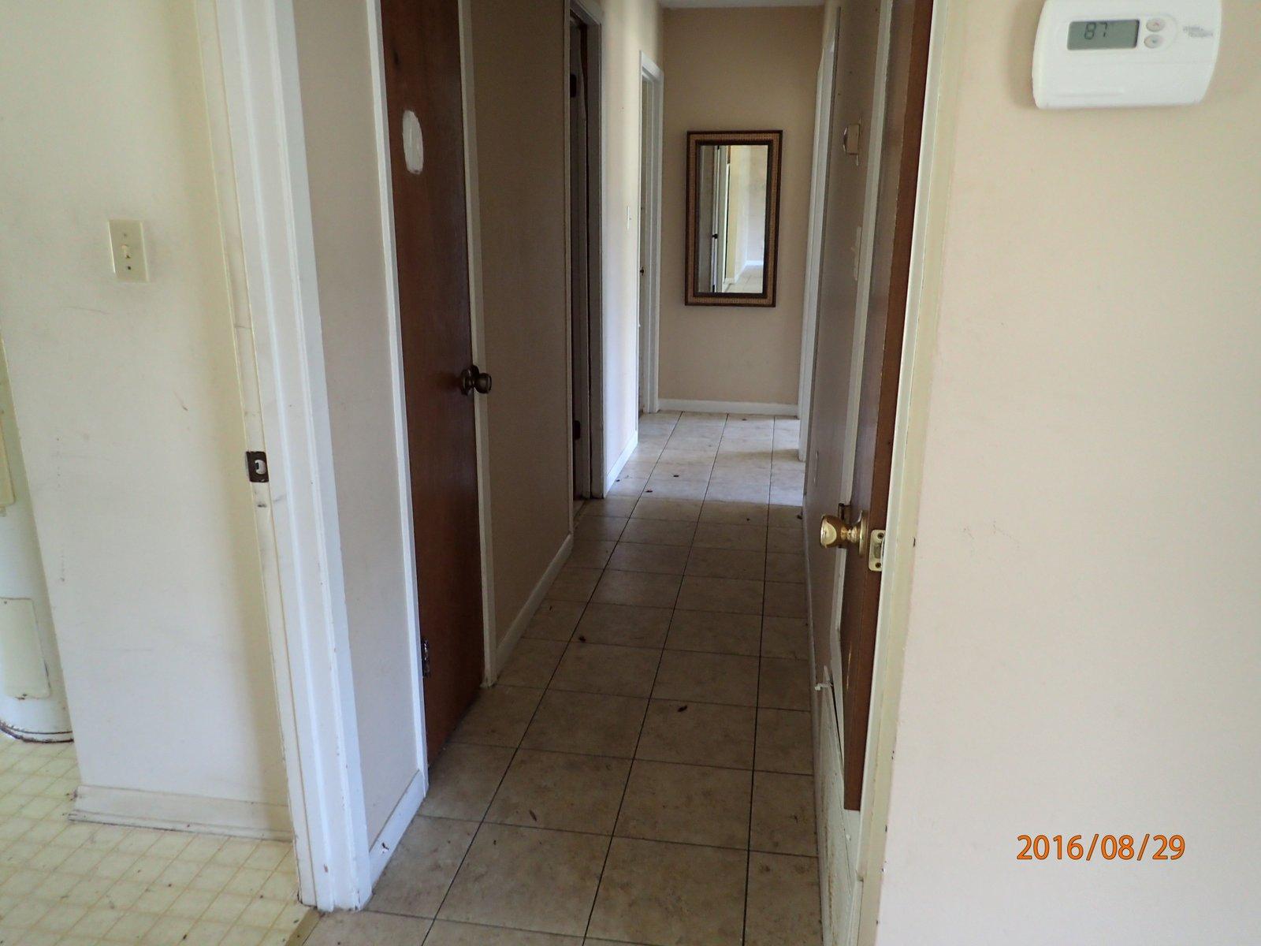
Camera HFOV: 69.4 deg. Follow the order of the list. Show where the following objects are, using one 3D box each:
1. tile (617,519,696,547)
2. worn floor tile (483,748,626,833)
[{"bbox_3d":[0.125,0.261,3.937,0.303,0.010,0.300,3,17,9],"label":"tile"},{"bbox_3d":[-0.167,0.778,2.235,0.304,0.010,0.299,3,17,9],"label":"worn floor tile"}]

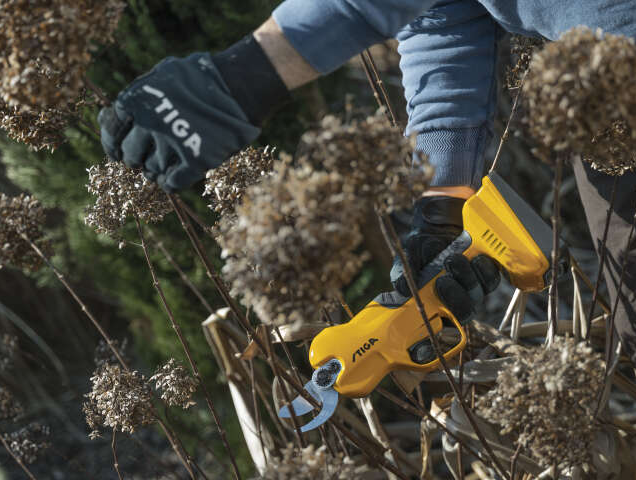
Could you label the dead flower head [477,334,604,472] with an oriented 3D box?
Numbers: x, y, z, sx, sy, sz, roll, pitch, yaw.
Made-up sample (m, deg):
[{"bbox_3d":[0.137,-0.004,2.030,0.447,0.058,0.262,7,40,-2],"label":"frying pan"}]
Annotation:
[{"bbox_3d":[0.203,0.148,1.640,0.116,0.118,0.114,0,13,0],"label":"dead flower head"}]

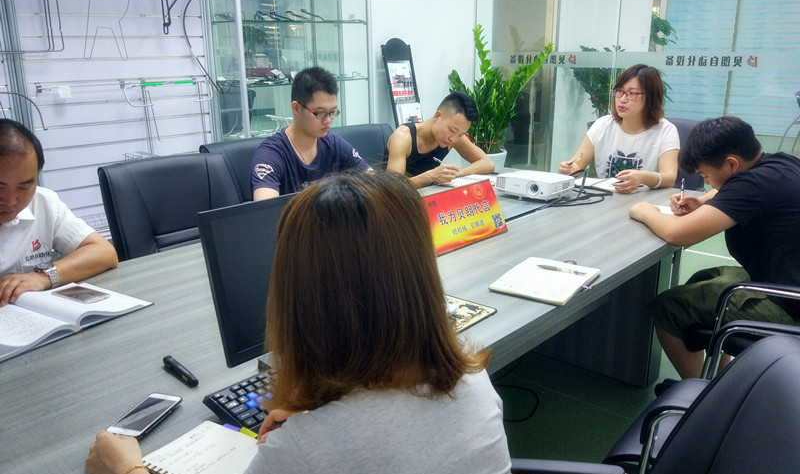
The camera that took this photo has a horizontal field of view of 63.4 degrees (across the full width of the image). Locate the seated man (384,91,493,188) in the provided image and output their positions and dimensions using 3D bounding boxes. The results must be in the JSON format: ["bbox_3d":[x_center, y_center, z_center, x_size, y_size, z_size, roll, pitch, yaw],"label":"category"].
[{"bbox_3d":[0.217,-0.152,3.283,0.720,1.200,0.600,14,22,41],"label":"seated man"}]

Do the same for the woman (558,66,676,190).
[{"bbox_3d":[1.128,-0.200,3.244,0.540,1.280,0.740,14,22,41],"label":"woman"}]

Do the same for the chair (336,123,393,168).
[{"bbox_3d":[0.007,-0.022,3.280,0.620,0.980,0.580,14,22,40],"label":"chair"}]

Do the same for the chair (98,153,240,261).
[{"bbox_3d":[-0.658,0.235,2.438,0.620,0.980,0.580,14,22,40],"label":"chair"}]

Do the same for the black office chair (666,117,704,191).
[{"bbox_3d":[1.289,-0.141,3.632,0.580,0.980,0.620,14,22,40],"label":"black office chair"}]

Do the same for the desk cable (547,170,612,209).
[{"bbox_3d":[0.774,-0.222,2.806,0.230,0.085,0.430,14,22,41],"label":"desk cable"}]

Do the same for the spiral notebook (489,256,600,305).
[{"bbox_3d":[0.403,0.122,1.788,0.211,0.022,0.295,10,20,32],"label":"spiral notebook"}]

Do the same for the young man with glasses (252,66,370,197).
[{"bbox_3d":[-0.276,-0.024,2.716,0.800,1.310,0.550,14,22,40],"label":"young man with glasses"}]

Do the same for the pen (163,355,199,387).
[{"bbox_3d":[-0.450,0.278,1.325,0.024,0.025,0.138,-16,22,-42],"label":"pen"}]

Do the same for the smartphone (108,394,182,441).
[{"bbox_3d":[-0.457,0.322,1.166,0.070,0.011,0.136,3,17,13],"label":"smartphone"}]

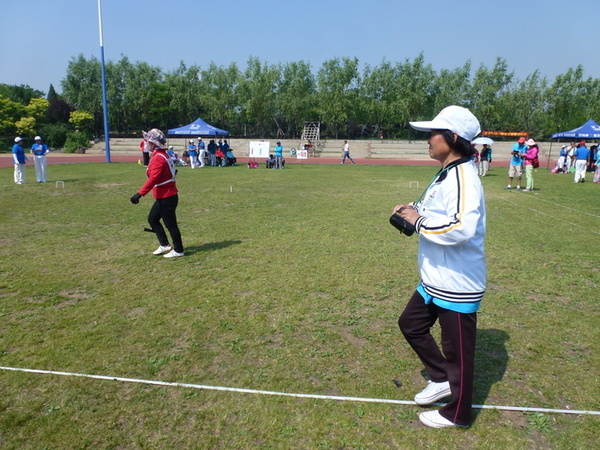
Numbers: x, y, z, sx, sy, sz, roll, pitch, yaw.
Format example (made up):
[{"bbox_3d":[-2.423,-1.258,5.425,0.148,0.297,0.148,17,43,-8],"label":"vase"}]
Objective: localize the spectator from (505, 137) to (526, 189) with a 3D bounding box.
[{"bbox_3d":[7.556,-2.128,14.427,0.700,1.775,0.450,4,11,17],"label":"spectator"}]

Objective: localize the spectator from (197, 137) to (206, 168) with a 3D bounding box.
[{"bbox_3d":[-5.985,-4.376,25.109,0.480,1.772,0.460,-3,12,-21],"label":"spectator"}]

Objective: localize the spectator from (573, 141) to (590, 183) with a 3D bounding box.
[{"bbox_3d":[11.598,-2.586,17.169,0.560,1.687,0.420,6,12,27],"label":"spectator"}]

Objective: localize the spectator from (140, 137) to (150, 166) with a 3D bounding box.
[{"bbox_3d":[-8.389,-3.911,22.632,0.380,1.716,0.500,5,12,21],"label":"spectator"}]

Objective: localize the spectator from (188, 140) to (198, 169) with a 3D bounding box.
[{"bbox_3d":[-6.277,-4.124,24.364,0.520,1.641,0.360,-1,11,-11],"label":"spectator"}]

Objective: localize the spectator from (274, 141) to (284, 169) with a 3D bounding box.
[{"bbox_3d":[-1.225,-4.168,24.940,0.520,1.645,0.360,2,11,6],"label":"spectator"}]

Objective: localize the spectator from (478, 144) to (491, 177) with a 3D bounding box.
[{"bbox_3d":[9.194,-3.227,20.754,0.480,1.569,0.340,5,12,20],"label":"spectator"}]

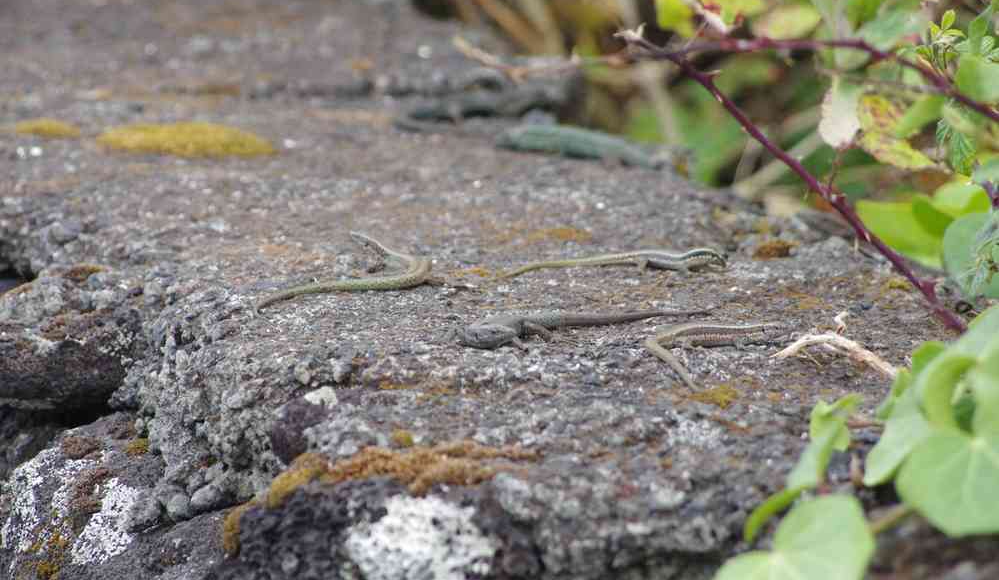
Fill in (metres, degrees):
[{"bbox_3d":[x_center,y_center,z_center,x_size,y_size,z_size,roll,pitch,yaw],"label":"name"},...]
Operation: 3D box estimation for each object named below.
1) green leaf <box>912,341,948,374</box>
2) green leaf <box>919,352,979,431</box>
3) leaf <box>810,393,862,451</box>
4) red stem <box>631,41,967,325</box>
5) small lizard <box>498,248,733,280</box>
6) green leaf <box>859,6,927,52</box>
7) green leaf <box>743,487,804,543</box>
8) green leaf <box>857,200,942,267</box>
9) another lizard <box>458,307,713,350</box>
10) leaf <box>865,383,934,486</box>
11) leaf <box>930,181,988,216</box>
[{"bbox_3d":[0.199,0.032,5.000,0.018,0.015,0.013,0,13,0],"label":"green leaf"},{"bbox_3d":[0.159,0.035,3.820,0.023,0.028,0.012,6,14,24],"label":"green leaf"},{"bbox_3d":[0.153,0.060,4.900,0.024,0.025,0.015,0,13,0],"label":"leaf"},{"bbox_3d":[0.114,-0.042,4.095,0.176,0.013,0.012,41,11,16],"label":"red stem"},{"bbox_3d":[0.056,-0.013,5.320,0.111,0.013,0.025,-1,13,-4],"label":"small lizard"},{"bbox_3d":[0.155,-0.102,4.250,0.027,0.017,0.010,0,13,0],"label":"green leaf"},{"bbox_3d":[0.098,0.080,3.850,0.024,0.020,0.012,6,14,24],"label":"green leaf"},{"bbox_3d":[0.154,-0.021,4.120,0.036,0.027,0.012,3,13,15],"label":"green leaf"},{"bbox_3d":[0.041,0.018,5.200,0.130,0.015,0.032,-7,15,-27],"label":"another lizard"},{"bbox_3d":[0.142,0.051,3.830,0.031,0.036,0.010,9,16,34],"label":"leaf"},{"bbox_3d":[0.235,-0.046,5.500,0.030,0.016,0.018,0,13,0],"label":"leaf"}]

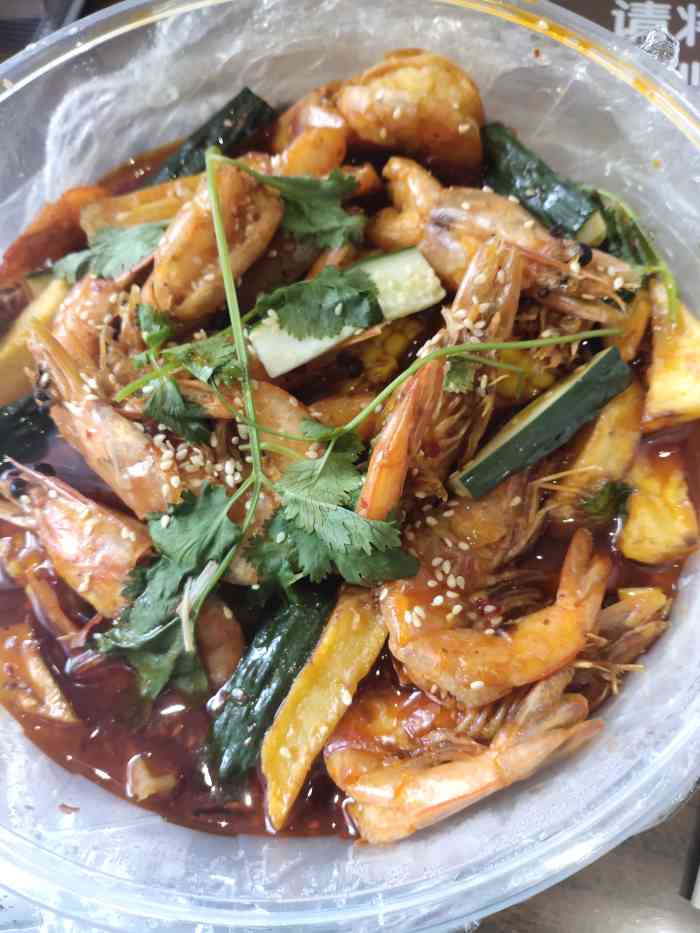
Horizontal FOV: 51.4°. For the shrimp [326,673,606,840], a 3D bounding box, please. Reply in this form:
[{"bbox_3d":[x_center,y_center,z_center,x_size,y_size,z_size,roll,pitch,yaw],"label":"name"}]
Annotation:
[{"bbox_3d":[0.030,0.074,0.185,0.067,0.021,0.028,-17,70,-3],"label":"shrimp"}]

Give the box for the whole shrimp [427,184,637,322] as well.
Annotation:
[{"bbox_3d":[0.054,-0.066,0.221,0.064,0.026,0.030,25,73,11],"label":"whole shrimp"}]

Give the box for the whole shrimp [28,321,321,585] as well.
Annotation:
[{"bbox_3d":[-0.052,-0.014,0.208,0.098,0.028,0.053,35,75,14],"label":"whole shrimp"}]

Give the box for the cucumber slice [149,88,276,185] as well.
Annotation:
[{"bbox_3d":[-0.049,-0.114,0.264,0.049,0.012,0.016,-32,70,11],"label":"cucumber slice"}]

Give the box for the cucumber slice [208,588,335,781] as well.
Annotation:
[{"bbox_3d":[-0.019,0.058,0.201,0.017,0.013,0.056,24,85,11],"label":"cucumber slice"}]

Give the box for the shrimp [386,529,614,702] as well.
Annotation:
[{"bbox_3d":[0.040,0.035,0.193,0.058,0.022,0.046,-14,70,-2],"label":"shrimp"}]

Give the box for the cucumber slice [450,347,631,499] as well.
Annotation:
[{"bbox_3d":[0.054,-0.009,0.204,0.055,0.012,0.013,-38,72,-8],"label":"cucumber slice"}]

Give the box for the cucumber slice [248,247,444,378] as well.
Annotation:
[{"bbox_3d":[0.000,-0.043,0.215,0.054,0.011,0.015,-26,71,-7],"label":"cucumber slice"}]

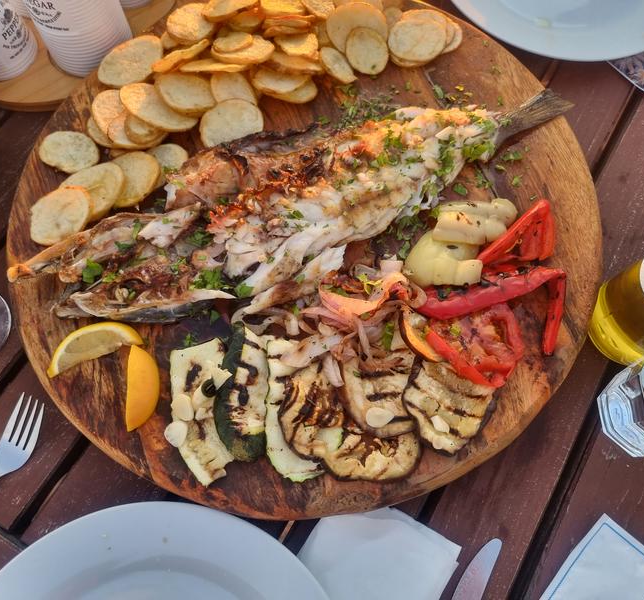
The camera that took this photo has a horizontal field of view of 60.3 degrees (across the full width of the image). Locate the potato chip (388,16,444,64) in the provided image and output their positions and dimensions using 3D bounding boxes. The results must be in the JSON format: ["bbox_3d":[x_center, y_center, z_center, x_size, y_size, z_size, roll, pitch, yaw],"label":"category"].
[{"bbox_3d":[0.091,-0.249,0.531,0.054,0.006,0.052,0,70,1],"label":"potato chip"}]

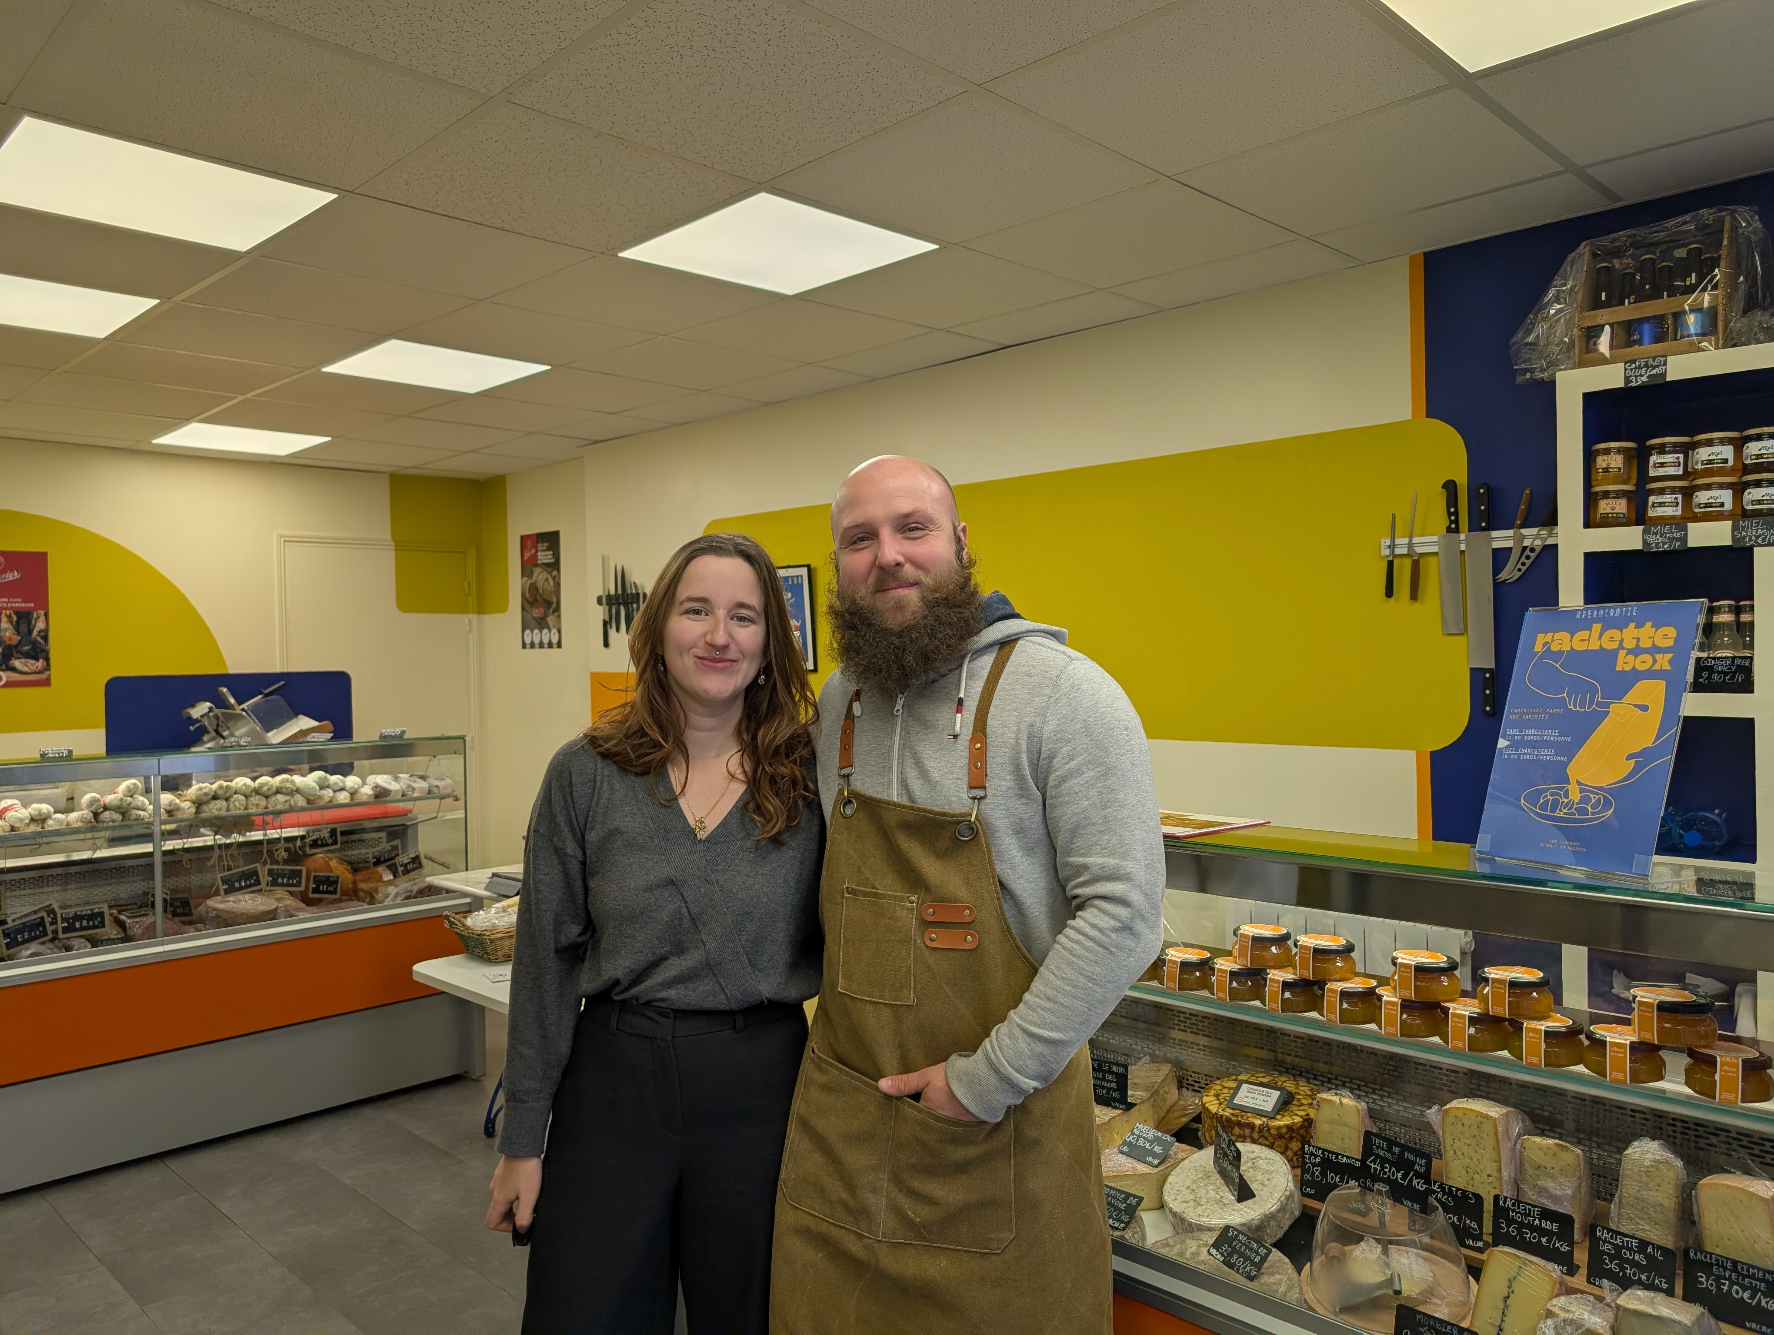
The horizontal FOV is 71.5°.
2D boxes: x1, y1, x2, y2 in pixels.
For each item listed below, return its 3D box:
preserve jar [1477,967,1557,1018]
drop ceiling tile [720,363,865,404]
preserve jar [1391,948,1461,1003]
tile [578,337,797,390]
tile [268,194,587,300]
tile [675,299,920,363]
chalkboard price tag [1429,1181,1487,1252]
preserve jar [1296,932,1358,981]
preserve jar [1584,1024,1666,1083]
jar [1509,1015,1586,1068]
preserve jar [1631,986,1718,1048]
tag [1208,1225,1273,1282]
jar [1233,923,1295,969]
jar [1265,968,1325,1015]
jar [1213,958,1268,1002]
[{"bbox_3d":[0.723,0.374,1.416,0.078,0.046,0.078,-1,1,0],"label":"preserve jar"},{"bbox_3d":[-0.365,-1.062,4.608,0.596,0.015,0.342,0,2,44],"label":"drop ceiling tile"},{"bbox_3d":[0.653,0.375,1.494,0.076,0.045,0.076,-1,1,0],"label":"preserve jar"},{"bbox_3d":[-0.703,-1.068,4.317,0.600,0.020,0.600,0,1,45],"label":"tile"},{"bbox_3d":[-1.115,-1.012,2.983,0.598,0.018,0.598,0,1,44],"label":"tile"},{"bbox_3d":[-0.267,-1.069,3.908,0.600,0.020,0.600,0,1,45],"label":"tile"},{"bbox_3d":[0.809,0.784,1.773,0.100,0.078,0.028,0,1,43],"label":"chalkboard price tag"},{"bbox_3d":[0.563,0.374,1.584,0.075,0.046,0.075,-1,1,0],"label":"preserve jar"},{"bbox_3d":[0.798,0.418,1.332,0.078,0.046,0.078,-1,1,0],"label":"preserve jar"},{"bbox_3d":[0.745,0.420,1.390,0.075,0.046,0.075,-1,1,0],"label":"jar"},{"bbox_3d":[0.844,0.374,1.319,0.076,0.045,0.076,-1,1,0],"label":"preserve jar"},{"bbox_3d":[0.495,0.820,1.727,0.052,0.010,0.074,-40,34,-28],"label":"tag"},{"bbox_3d":[0.501,0.374,1.642,0.075,0.045,0.075,-1,1,0],"label":"jar"},{"bbox_3d":[0.521,0.418,1.593,0.076,0.045,0.076,-1,1,0],"label":"jar"},{"bbox_3d":[0.472,0.419,1.656,0.075,0.046,0.075,-1,1,0],"label":"jar"}]

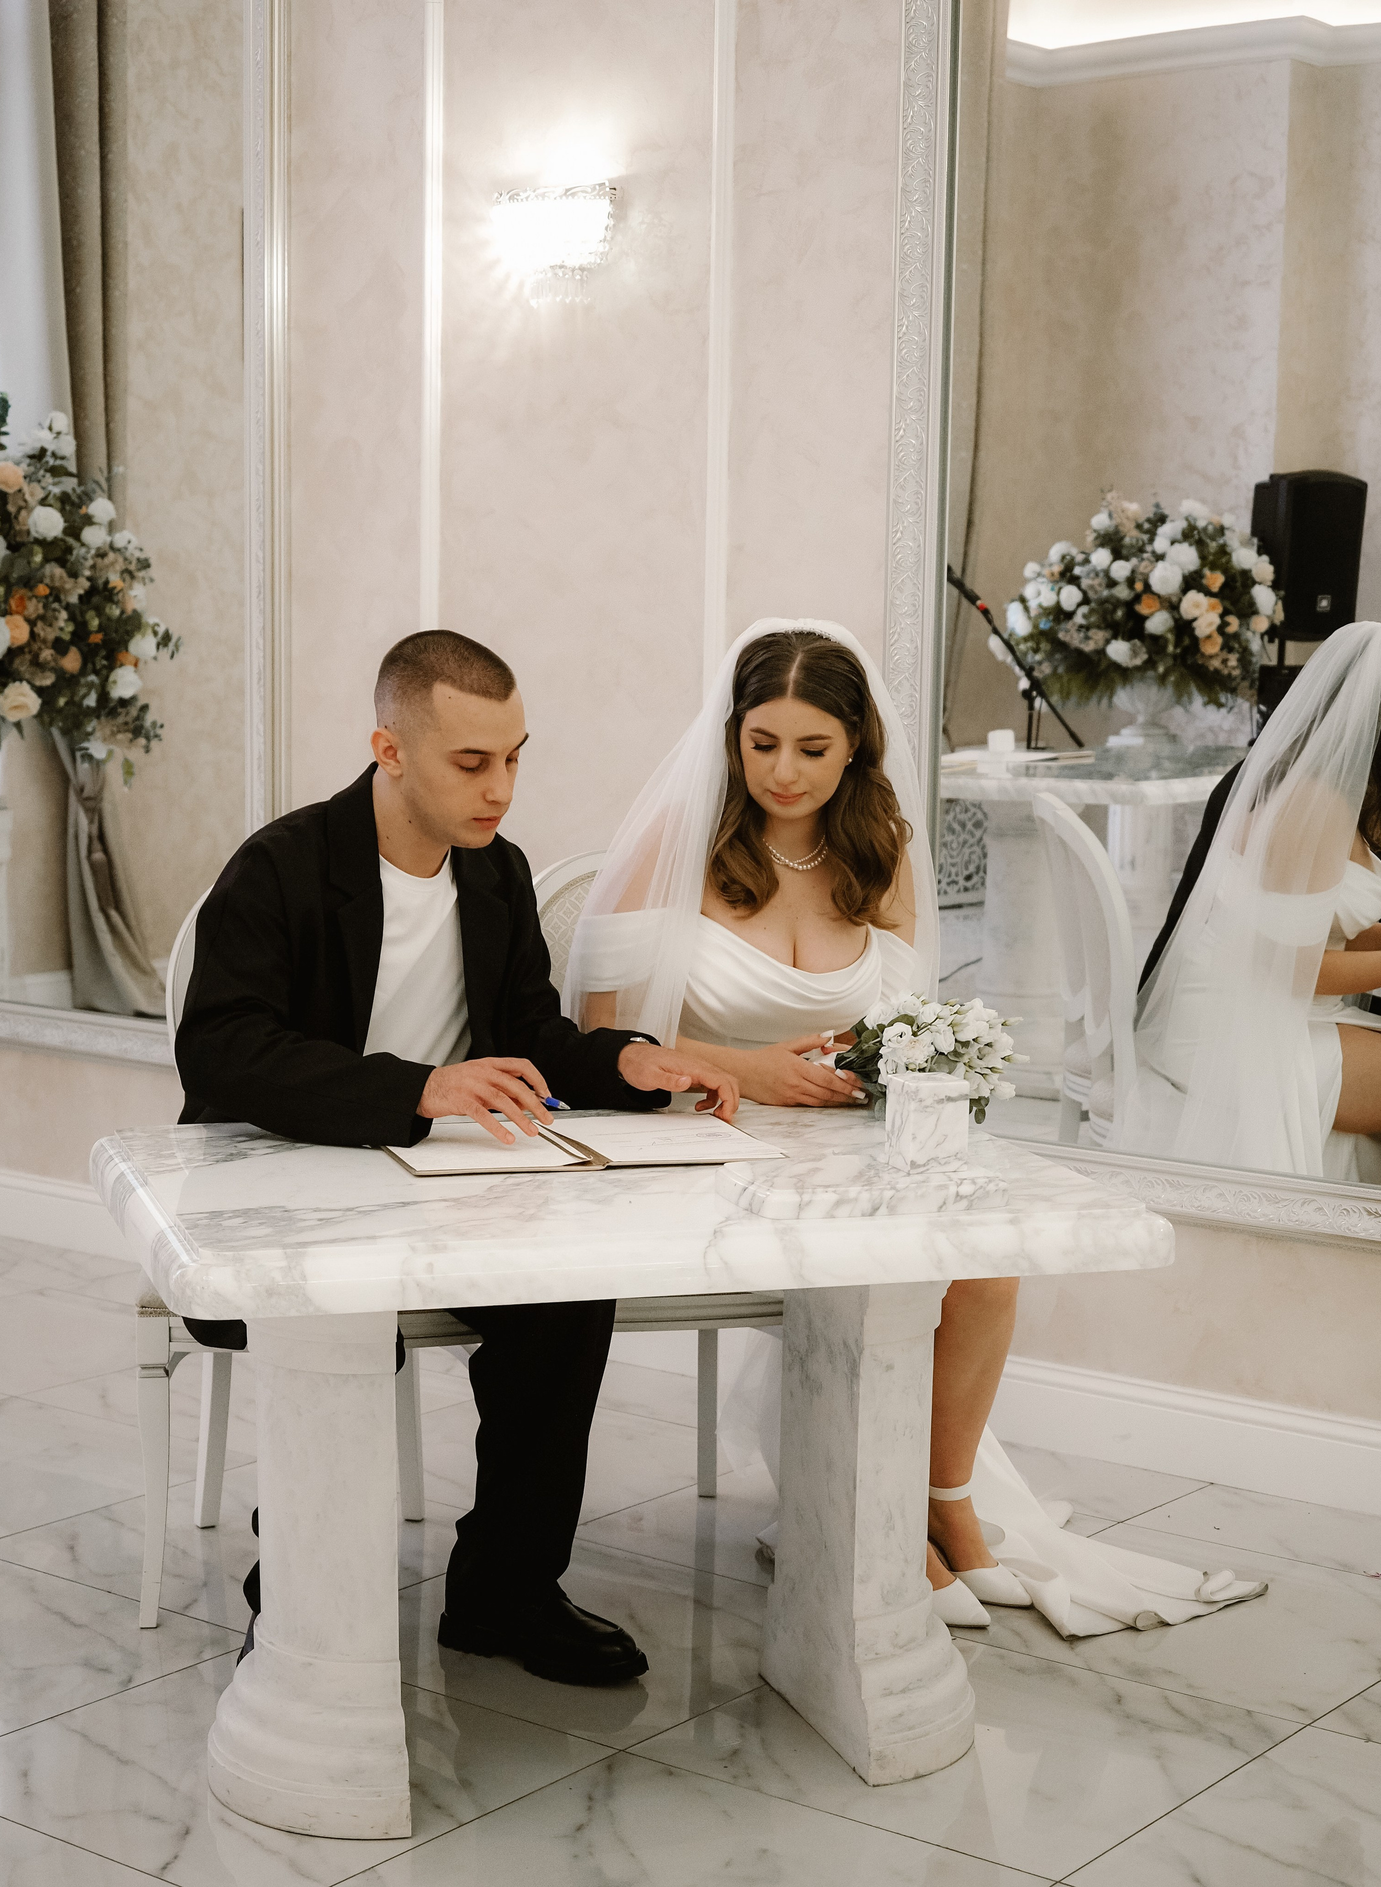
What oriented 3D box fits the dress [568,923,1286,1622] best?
[{"bbox_3d":[0.299,0.407,4.316,0.900,0.950,0.740,-1,7,-15],"label":"dress"}]

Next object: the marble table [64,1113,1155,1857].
[{"bbox_3d":[-0.105,0.607,3.579,1.120,0.705,0.815,-1,7,-17],"label":"marble table"}]

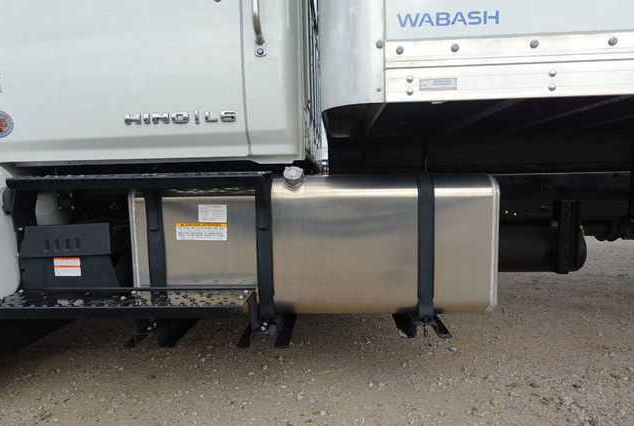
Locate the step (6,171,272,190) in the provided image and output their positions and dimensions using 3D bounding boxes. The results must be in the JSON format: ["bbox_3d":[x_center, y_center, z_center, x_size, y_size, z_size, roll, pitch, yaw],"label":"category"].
[{"bbox_3d":[-0.599,-0.113,1.252,0.855,0.048,0.175,-1,5,2],"label":"step"}]

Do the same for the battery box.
[{"bbox_3d":[-1.001,0.184,1.609,0.385,0.295,0.350,-1,5,2],"label":"battery box"}]

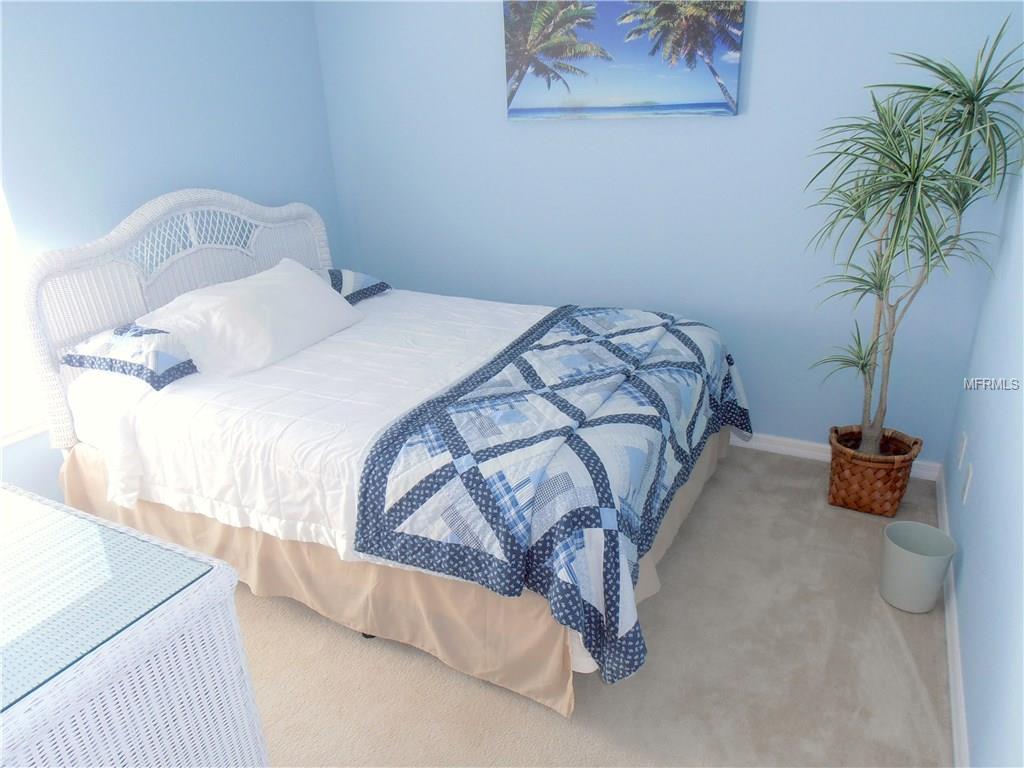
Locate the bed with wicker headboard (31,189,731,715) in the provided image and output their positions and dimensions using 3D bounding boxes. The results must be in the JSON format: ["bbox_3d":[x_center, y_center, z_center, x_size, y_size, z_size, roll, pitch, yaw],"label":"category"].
[{"bbox_3d":[-0.394,-0.107,2.761,2.151,1.231,1.642,9,24,26],"label":"bed with wicker headboard"}]

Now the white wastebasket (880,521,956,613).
[{"bbox_3d":[1.260,0.578,2.231,0.194,0.222,0.194,9,24,26],"label":"white wastebasket"}]

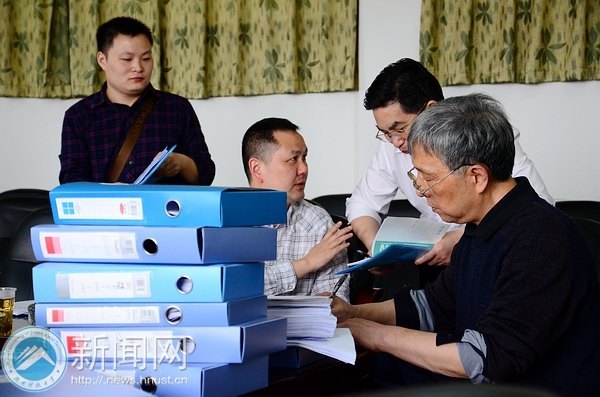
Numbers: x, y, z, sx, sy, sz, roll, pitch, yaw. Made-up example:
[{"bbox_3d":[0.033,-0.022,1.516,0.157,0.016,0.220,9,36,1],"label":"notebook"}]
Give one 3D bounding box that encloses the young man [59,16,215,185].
[{"bbox_3d":[-0.510,0.280,4.070,0.490,1.700,0.380,0,0,-16],"label":"young man"}]

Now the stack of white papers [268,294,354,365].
[{"bbox_3d":[-0.045,0.232,2.340,0.290,0.110,0.240,0,0,0],"label":"stack of white papers"}]

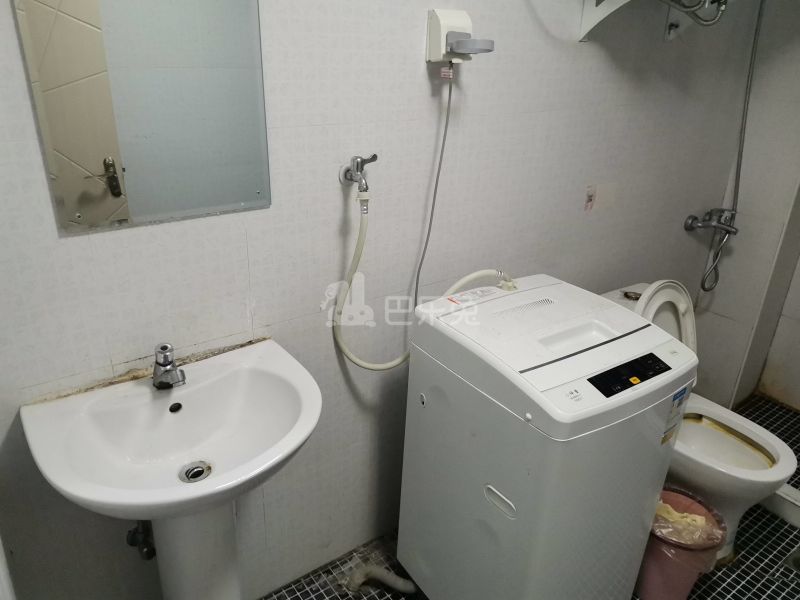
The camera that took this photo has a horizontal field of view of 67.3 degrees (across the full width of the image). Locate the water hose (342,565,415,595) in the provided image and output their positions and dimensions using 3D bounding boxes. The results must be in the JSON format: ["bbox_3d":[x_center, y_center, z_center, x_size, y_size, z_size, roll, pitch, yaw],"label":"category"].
[{"bbox_3d":[-0.043,0.799,1.728,0.205,0.065,0.085,6,24,9],"label":"water hose"}]

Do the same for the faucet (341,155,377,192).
[{"bbox_3d":[-0.084,-0.282,1.327,0.052,0.094,0.118,-15,29,-34],"label":"faucet"}]

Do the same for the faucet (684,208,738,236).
[{"bbox_3d":[1.280,-0.312,2.412,0.215,0.105,0.160,-15,29,-34],"label":"faucet"}]

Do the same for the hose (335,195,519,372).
[{"bbox_3d":[0.080,-0.055,1.545,0.495,0.489,0.180,-15,29,-33],"label":"hose"}]

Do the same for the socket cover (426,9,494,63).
[{"bbox_3d":[0.144,-0.590,1.355,0.095,0.110,0.138,-15,29,-34],"label":"socket cover"}]

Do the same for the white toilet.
[{"bbox_3d":[0.900,0.354,1.911,0.385,0.800,0.680,-15,29,-34],"label":"white toilet"}]

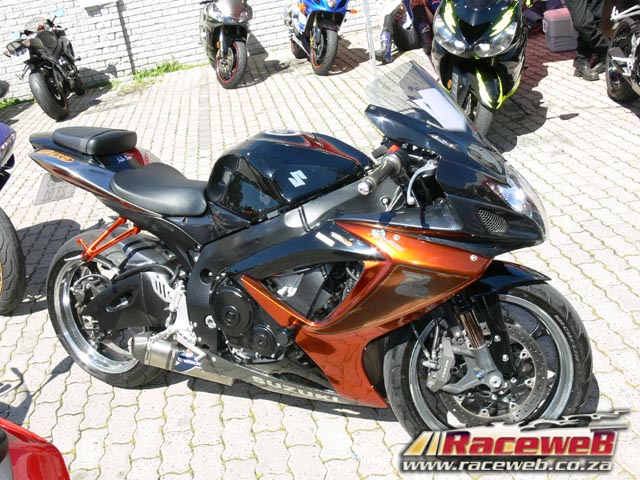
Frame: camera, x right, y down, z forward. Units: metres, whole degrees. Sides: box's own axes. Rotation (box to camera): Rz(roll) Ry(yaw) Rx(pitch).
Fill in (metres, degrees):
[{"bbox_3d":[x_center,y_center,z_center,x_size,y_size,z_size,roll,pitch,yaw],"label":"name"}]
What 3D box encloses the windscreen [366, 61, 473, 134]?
[{"bbox_3d":[0.294,-0.371,1.697,0.250,0.200,0.360,4,17,26],"label":"windscreen"}]

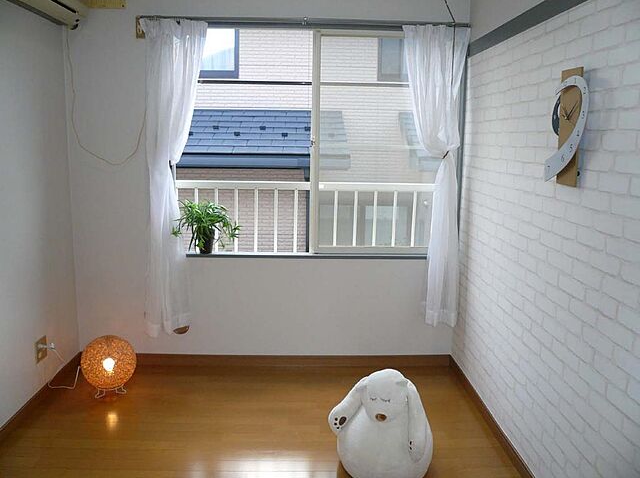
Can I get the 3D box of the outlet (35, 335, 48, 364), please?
[{"bbox_3d":[-1.452,0.586,2.732,0.020,0.114,0.107,1,11,-2],"label":"outlet"}]

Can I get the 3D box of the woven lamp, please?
[{"bbox_3d":[-1.164,0.692,2.861,0.304,0.337,0.304,1,11,-2],"label":"woven lamp"}]

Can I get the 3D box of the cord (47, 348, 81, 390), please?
[{"bbox_3d":[-1.381,0.713,2.838,0.140,0.297,0.220,1,11,-2],"label":"cord"}]

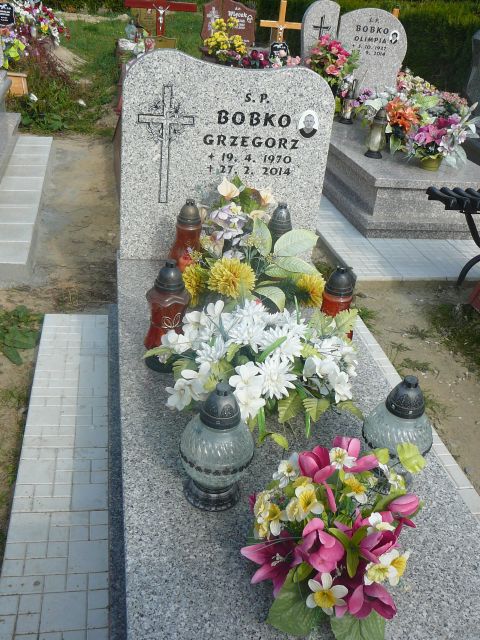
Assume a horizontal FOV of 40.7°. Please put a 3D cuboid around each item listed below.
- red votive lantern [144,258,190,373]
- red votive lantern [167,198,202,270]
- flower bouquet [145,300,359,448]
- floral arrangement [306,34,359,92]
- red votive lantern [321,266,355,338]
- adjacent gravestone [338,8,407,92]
[{"bbox_3d":[-0.225,-0.019,2.048,0.147,0.359,0.147,-1,30,-11],"label":"red votive lantern"},{"bbox_3d":[-0.216,-0.346,2.671,0.152,0.305,0.152,-1,30,-11],"label":"red votive lantern"},{"bbox_3d":[0.041,0.135,1.946,0.600,0.245,0.470,-1,30,-11],"label":"flower bouquet"},{"bbox_3d":[0.830,-2.079,5.395,0.440,0.550,0.380,-2,31,-14],"label":"floral arrangement"},{"bbox_3d":[0.334,-0.036,2.231,0.152,0.303,0.152,-1,30,-11],"label":"red votive lantern"},{"bbox_3d":[1.133,-2.291,5.694,0.646,0.813,0.080,-2,31,-14],"label":"adjacent gravestone"}]

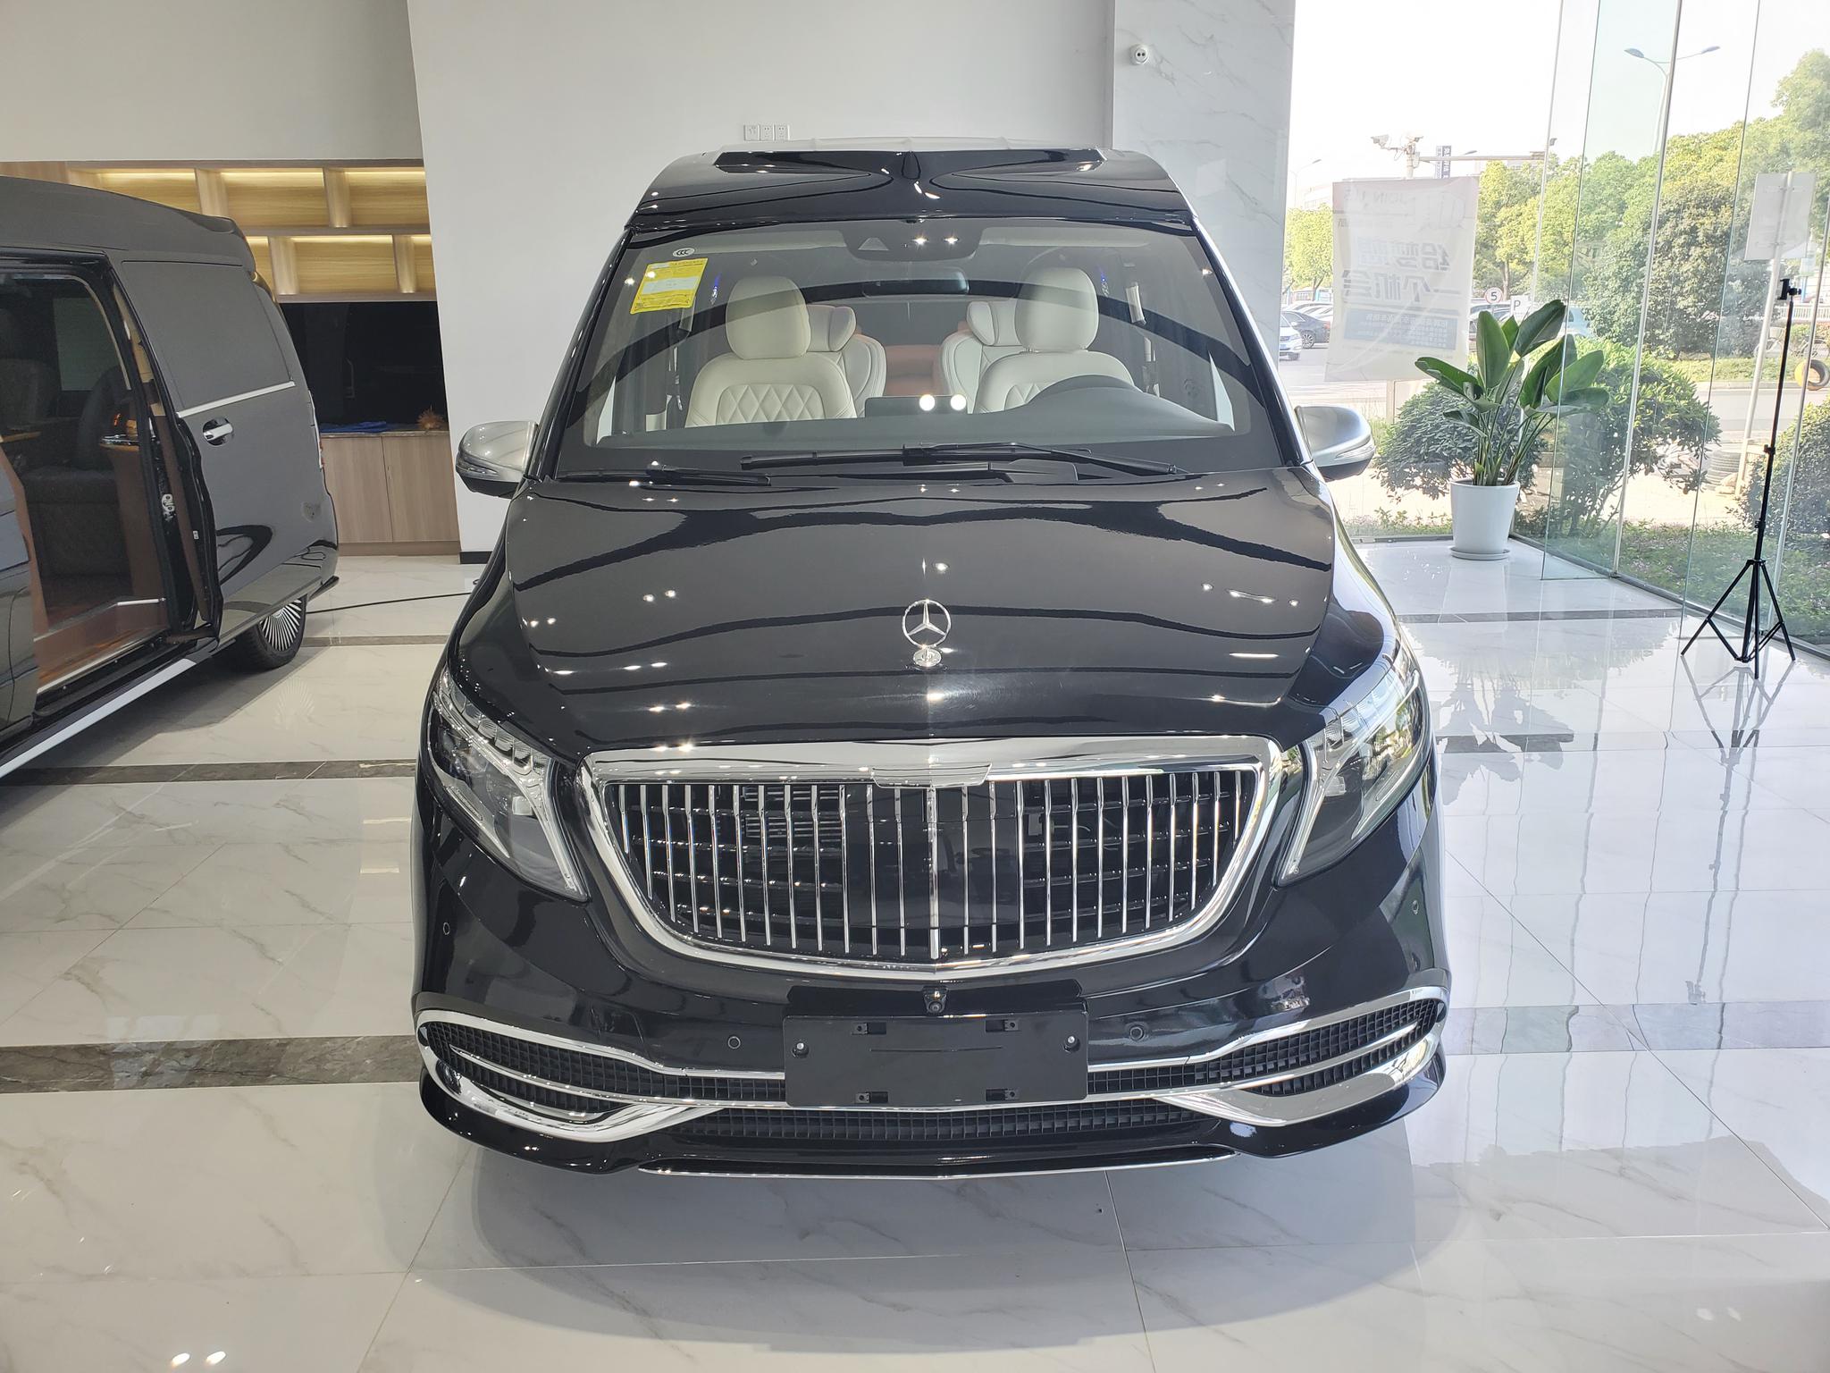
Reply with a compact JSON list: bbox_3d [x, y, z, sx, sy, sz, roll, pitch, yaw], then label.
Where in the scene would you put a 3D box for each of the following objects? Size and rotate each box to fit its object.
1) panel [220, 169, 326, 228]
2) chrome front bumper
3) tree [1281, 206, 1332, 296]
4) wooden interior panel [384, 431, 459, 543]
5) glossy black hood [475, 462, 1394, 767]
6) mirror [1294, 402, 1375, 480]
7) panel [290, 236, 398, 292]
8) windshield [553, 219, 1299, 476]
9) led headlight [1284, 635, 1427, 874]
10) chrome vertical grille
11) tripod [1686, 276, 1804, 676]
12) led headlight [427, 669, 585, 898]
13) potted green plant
[{"bbox_3d":[-4.148,-3.191,9.000,0.780,0.360,0.050,-1,15,0],"label":"panel"},{"bbox_3d":[0.042,0.649,2.324,1.840,0.200,0.370,-1,15,0],"label":"chrome front bumper"},{"bbox_3d":[16.976,-17.939,59.666,3.600,5.500,3.400,-1,15,-1],"label":"tree"},{"bbox_3d":[-3.297,-1.330,9.252,0.490,0.700,0.040,-1,15,0],"label":"wooden interior panel"},{"bbox_3d":[0.022,-0.156,2.519,1.700,0.380,0.920,-1,15,0],"label":"glossy black hood"},{"bbox_3d":[1.022,-0.598,3.367,0.210,0.190,0.150,-1,15,0],"label":"mirror"},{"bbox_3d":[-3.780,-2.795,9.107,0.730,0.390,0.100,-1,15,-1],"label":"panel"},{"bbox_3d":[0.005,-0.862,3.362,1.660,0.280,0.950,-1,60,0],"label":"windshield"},{"bbox_3d":[0.750,0.105,2.362,0.340,0.330,0.420,-1,15,0],"label":"led headlight"},{"bbox_3d":[0.028,0.262,2.153,1.070,0.335,0.180,-1,15,0],"label":"chrome vertical grille"},{"bbox_3d":[3.555,-0.860,5.653,0.420,1.600,0.420,-1,15,0],"label":"tripod"},{"bbox_3d":[-0.732,0.162,2.425,0.360,0.310,0.420,-1,15,2],"label":"led headlight"},{"bbox_3d":[3.618,-1.571,8.410,1.200,1.530,1.000,-1,15,-1],"label":"potted green plant"}]

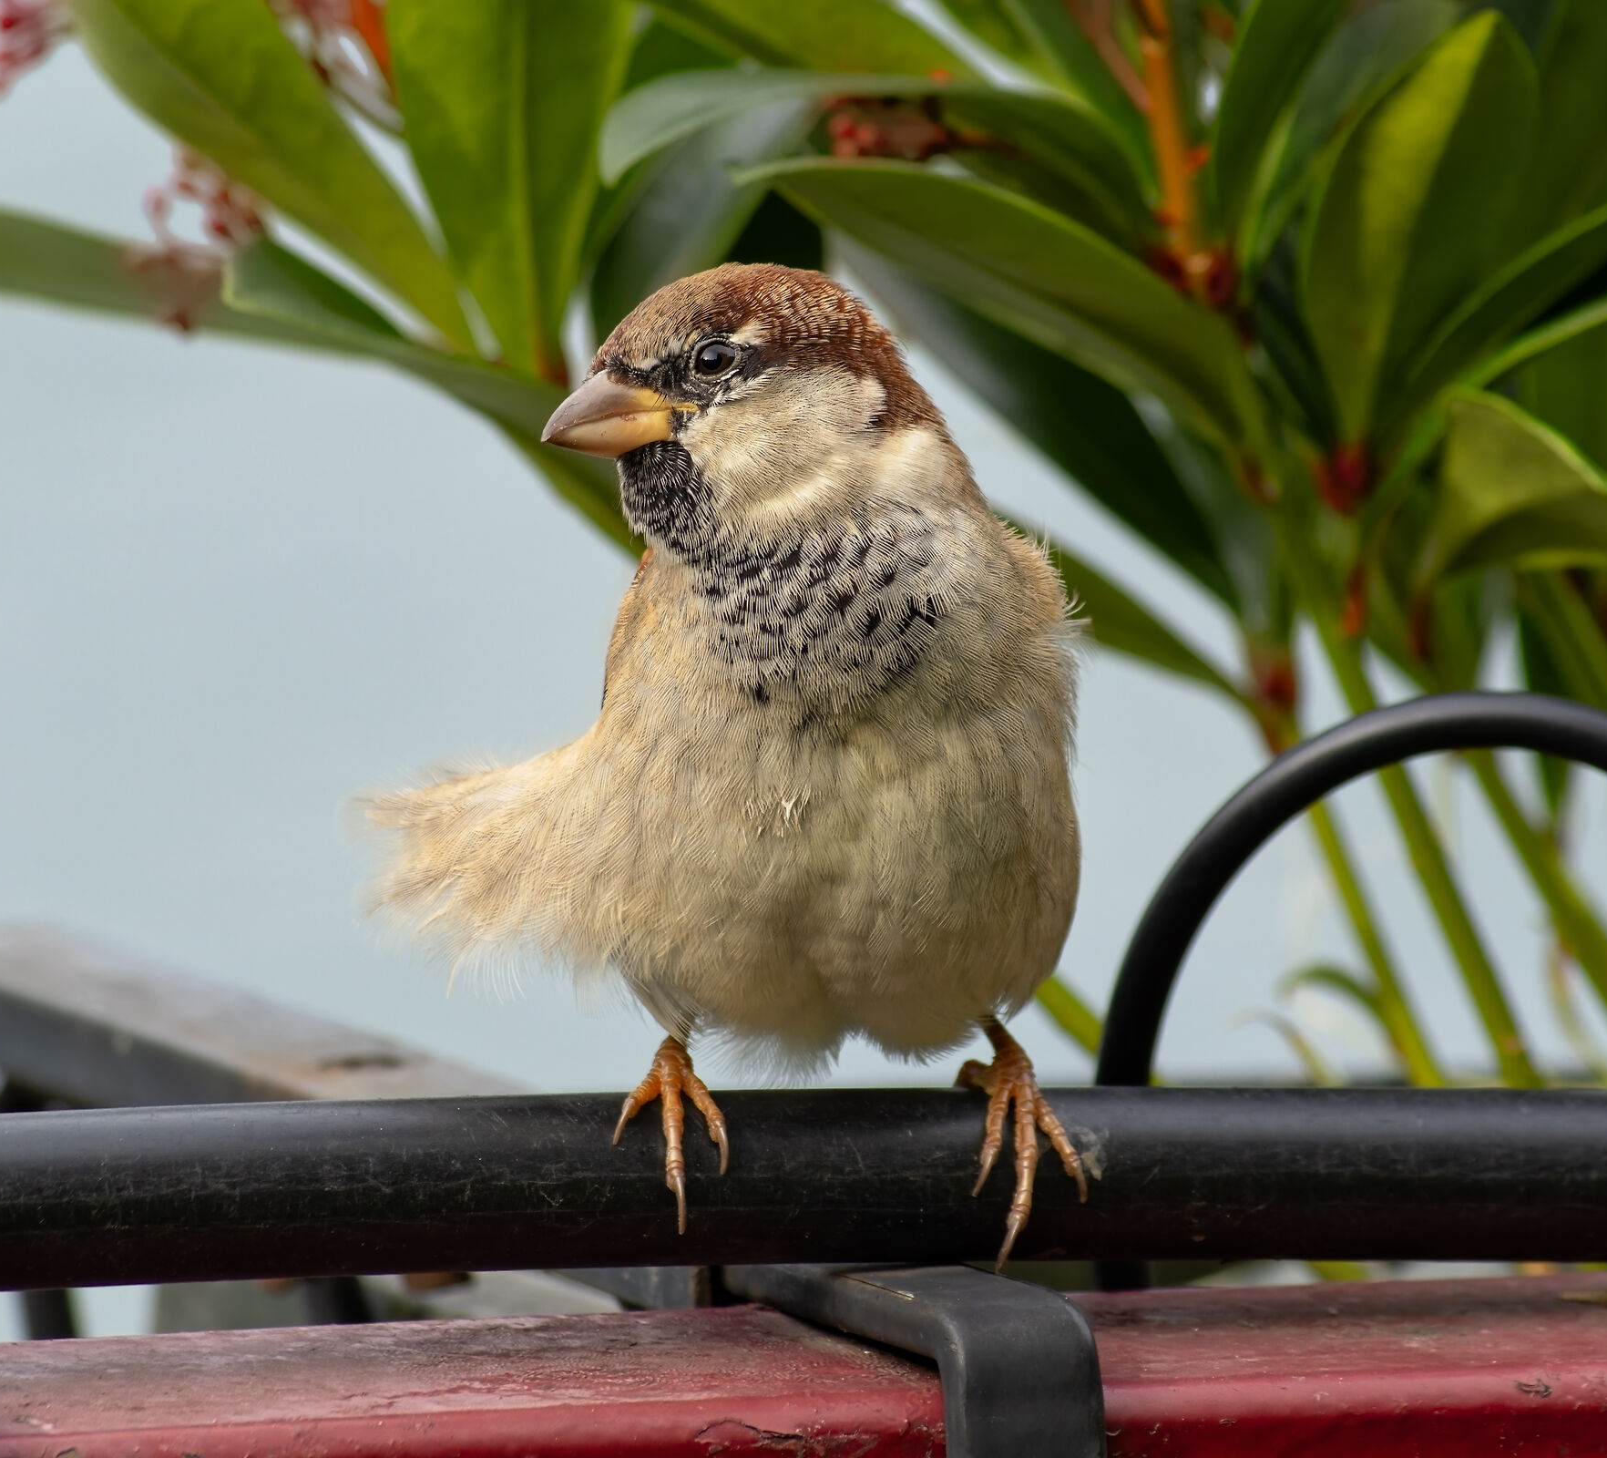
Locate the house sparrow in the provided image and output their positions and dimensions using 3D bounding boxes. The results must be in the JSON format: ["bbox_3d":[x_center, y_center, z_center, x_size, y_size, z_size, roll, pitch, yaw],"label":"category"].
[{"bbox_3d":[-0.008,0.004,2.180,0.074,0.104,0.100,0,7,2],"label":"house sparrow"}]

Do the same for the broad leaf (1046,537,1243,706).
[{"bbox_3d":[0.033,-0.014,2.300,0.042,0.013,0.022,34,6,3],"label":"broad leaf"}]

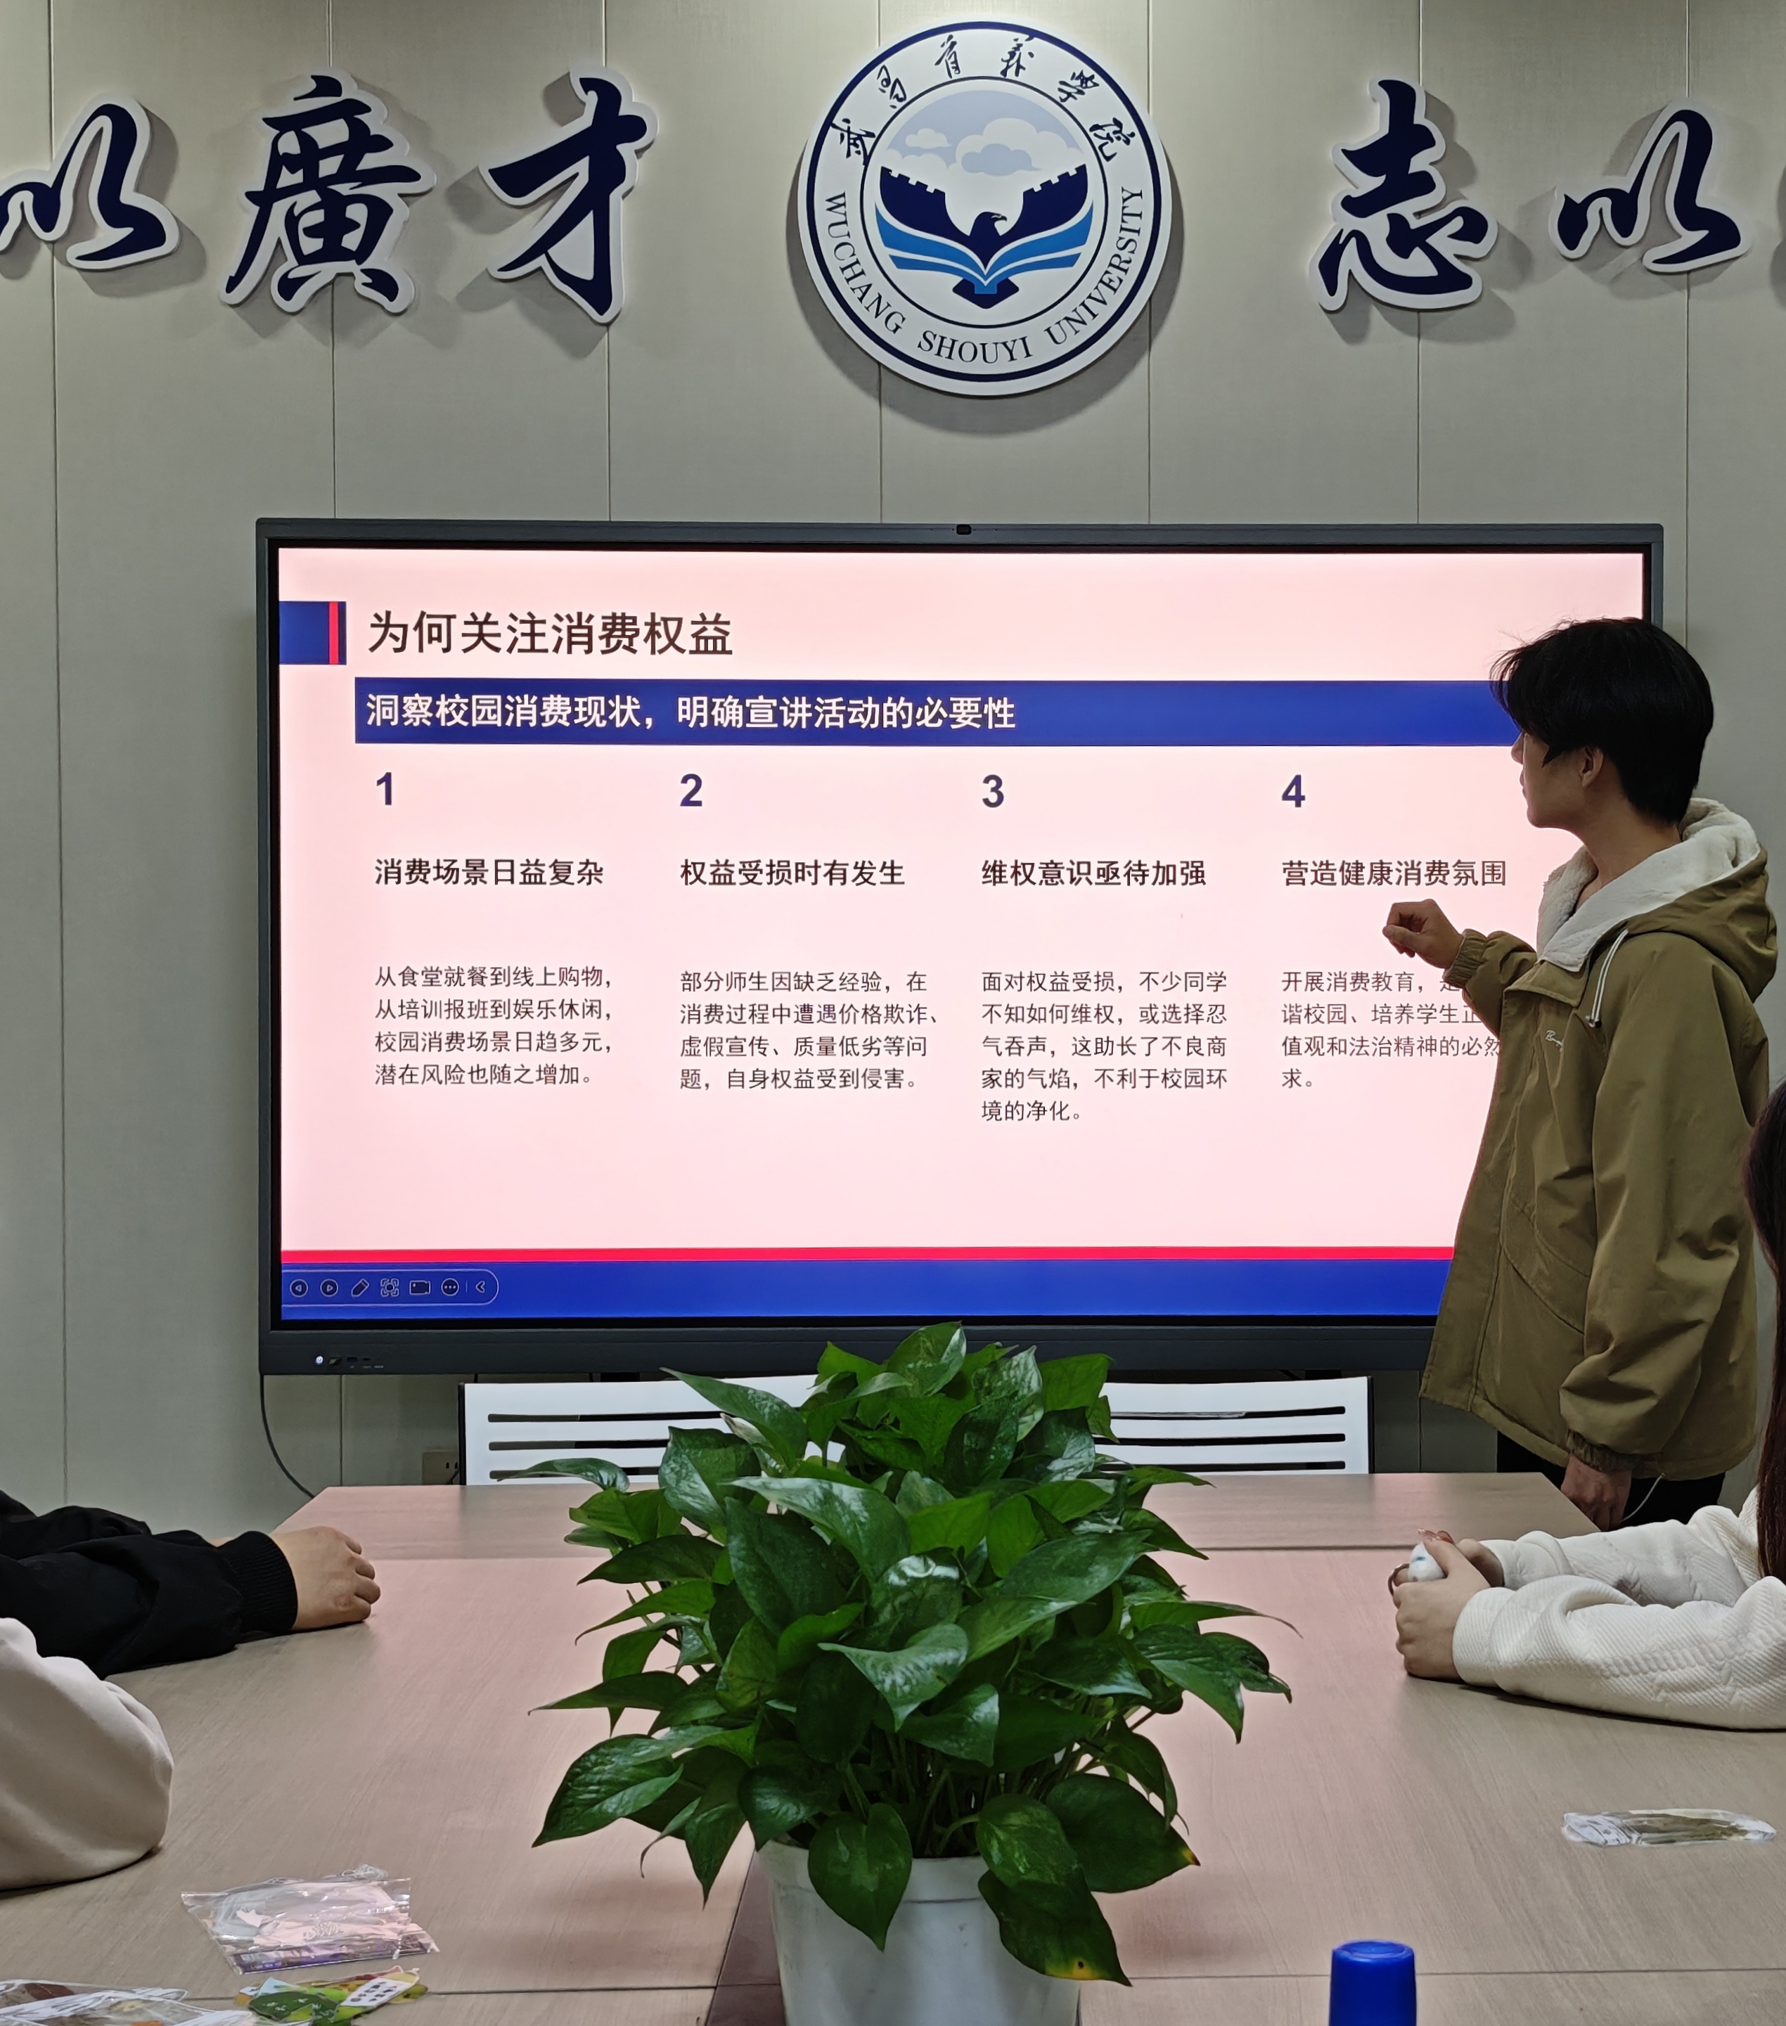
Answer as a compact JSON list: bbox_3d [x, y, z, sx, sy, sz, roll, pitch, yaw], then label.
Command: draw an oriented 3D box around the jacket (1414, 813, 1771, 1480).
[{"bbox_3d":[0.865,0.157,4.400,0.400,0.810,0.500,0,1,-18],"label":"jacket"}]

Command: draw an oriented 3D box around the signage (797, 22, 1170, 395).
[{"bbox_3d":[0.128,-1.125,5.048,0.525,0.525,0.040,0,1,-1],"label":"signage"}]

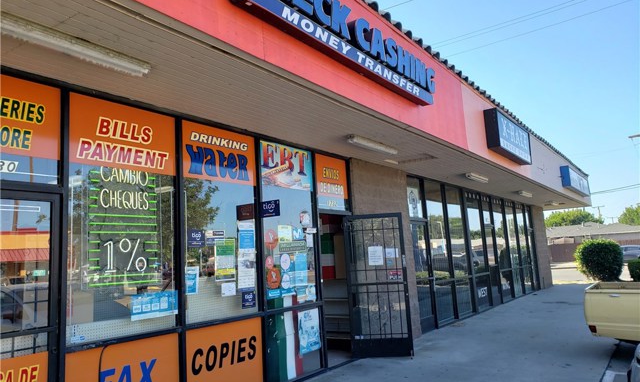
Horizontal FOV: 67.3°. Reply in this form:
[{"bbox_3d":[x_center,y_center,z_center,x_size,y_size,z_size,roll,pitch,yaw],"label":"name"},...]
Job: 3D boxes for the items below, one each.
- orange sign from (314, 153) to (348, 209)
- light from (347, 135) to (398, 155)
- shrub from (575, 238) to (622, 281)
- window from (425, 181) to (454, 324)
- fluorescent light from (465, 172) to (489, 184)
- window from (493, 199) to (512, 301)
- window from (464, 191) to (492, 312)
[{"bbox_3d":[0.177,-0.104,7.224,0.080,0.799,0.897,-9,-10,35],"label":"orange sign"},{"bbox_3d":[0.775,-0.617,6.766,0.139,0.084,1.240,-9,-10,35],"label":"light"},{"bbox_3d":[10.718,2.694,18.500,1.820,1.680,1.820,-9,-10,35],"label":"shrub"},{"bbox_3d":[2.535,1.282,10.276,0.080,2.925,1.092,-9,-10,35],"label":"window"},{"bbox_3d":[3.347,-0.254,10.227,0.139,0.094,1.221,-9,-10,35],"label":"fluorescent light"},{"bbox_3d":[5.373,1.710,14.240,0.080,2.948,1.209,-9,-10,35],"label":"window"},{"bbox_3d":[4.029,1.524,12.358,0.080,2.925,1.209,-9,-10,35],"label":"window"}]

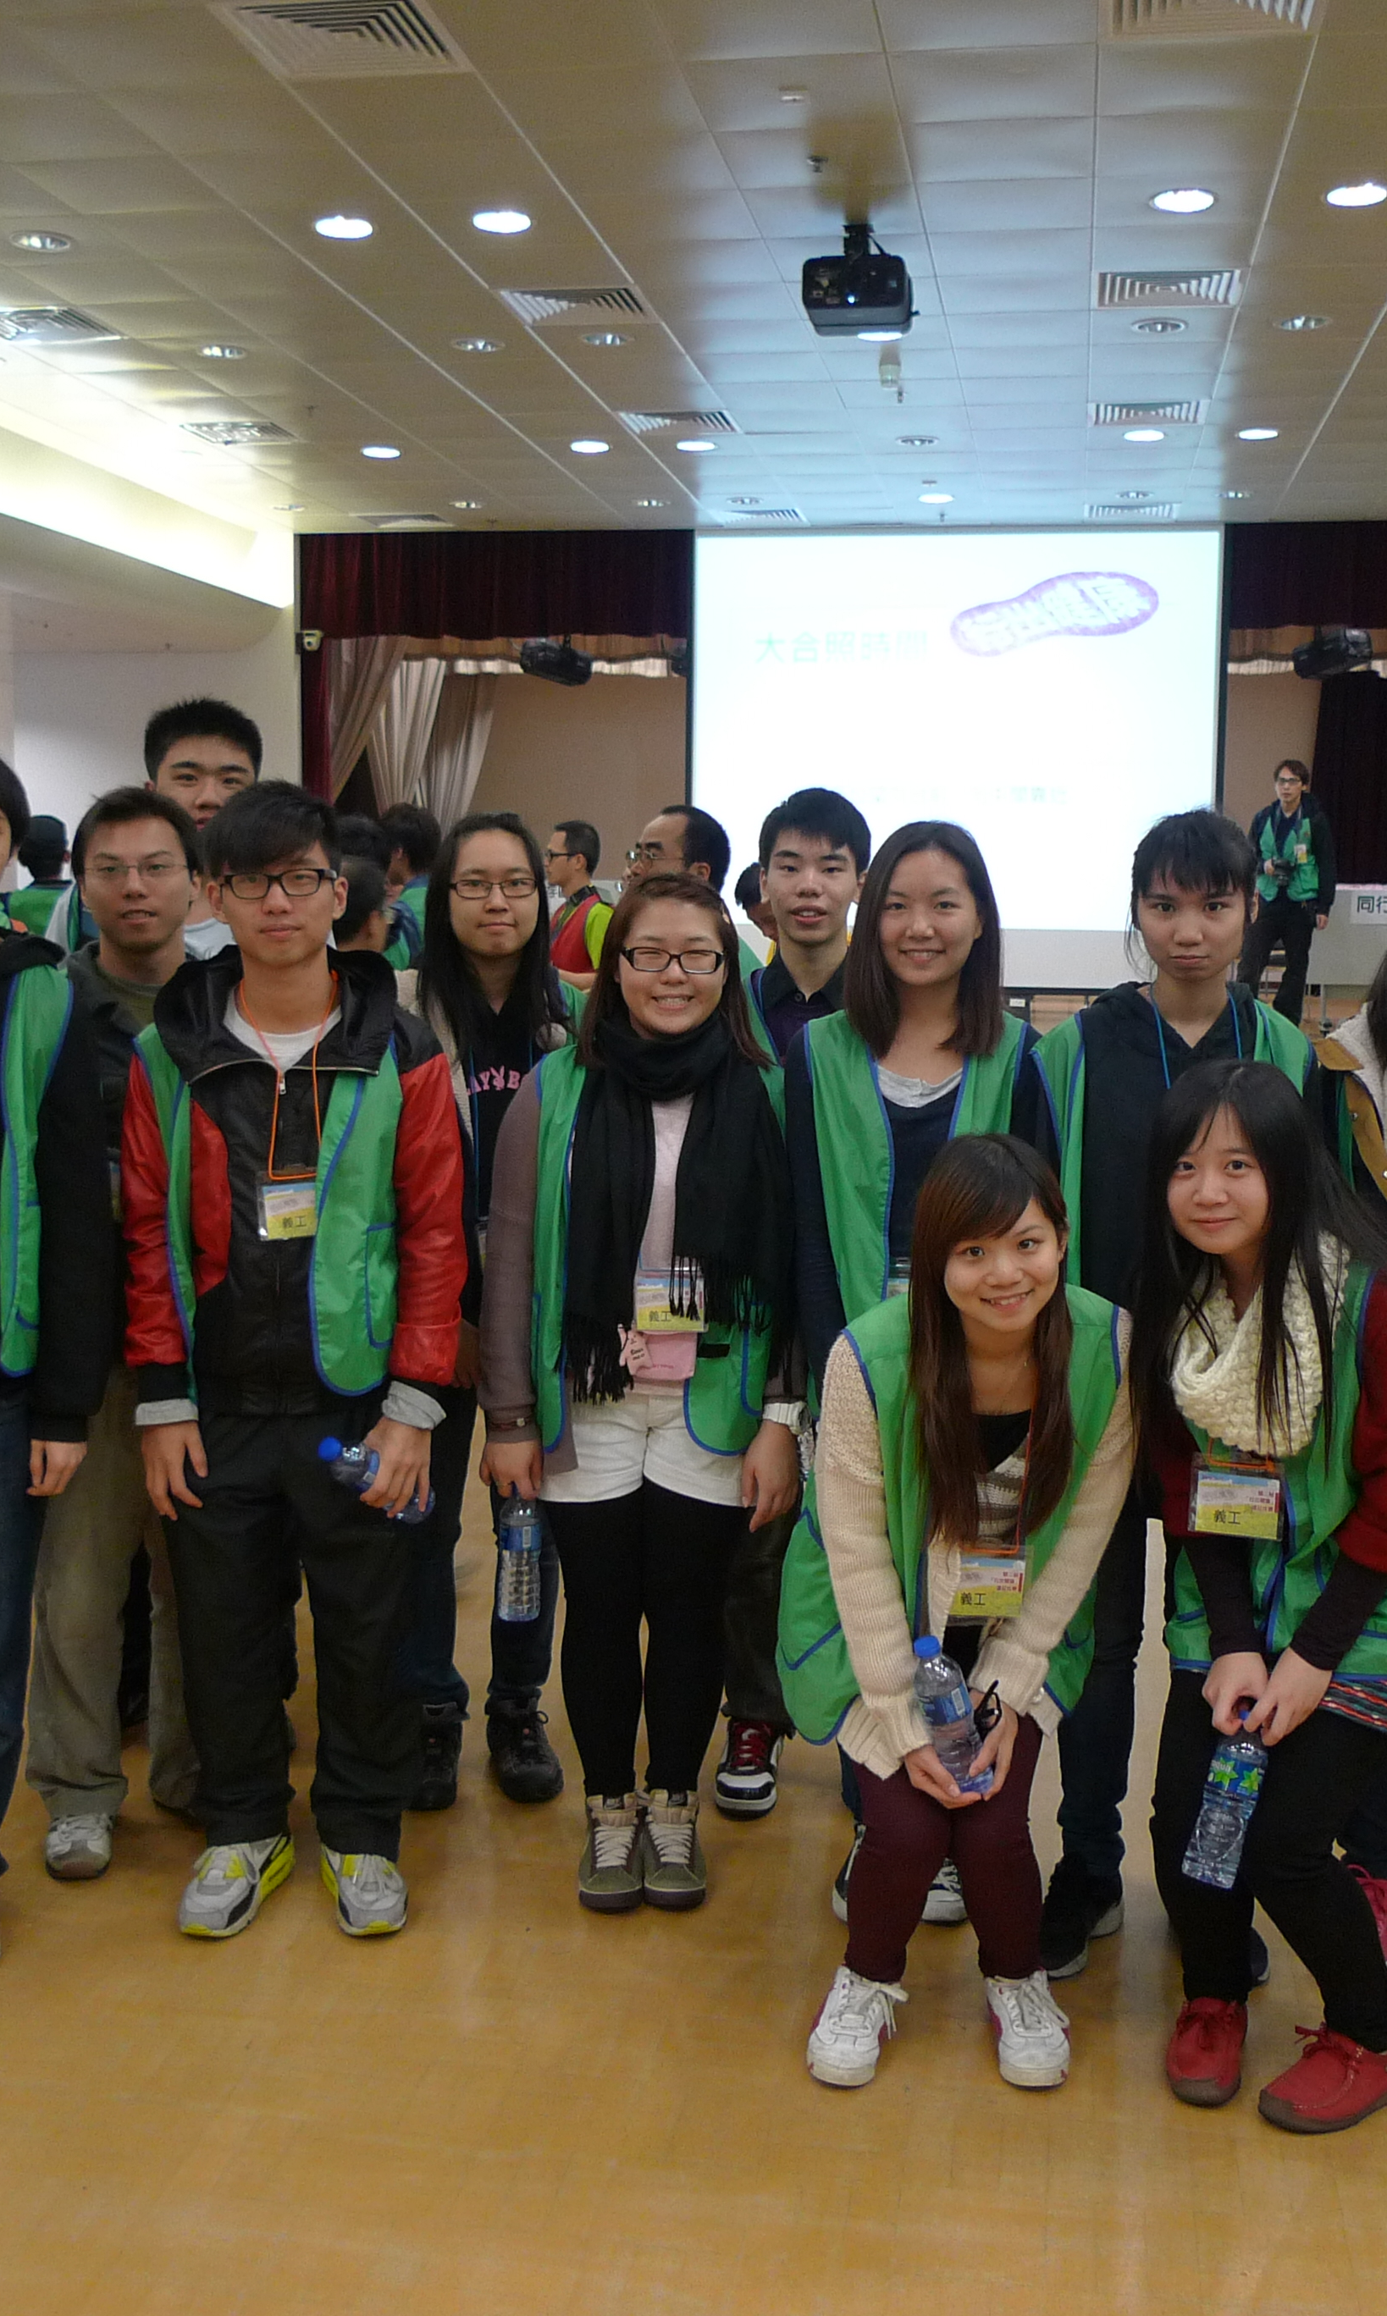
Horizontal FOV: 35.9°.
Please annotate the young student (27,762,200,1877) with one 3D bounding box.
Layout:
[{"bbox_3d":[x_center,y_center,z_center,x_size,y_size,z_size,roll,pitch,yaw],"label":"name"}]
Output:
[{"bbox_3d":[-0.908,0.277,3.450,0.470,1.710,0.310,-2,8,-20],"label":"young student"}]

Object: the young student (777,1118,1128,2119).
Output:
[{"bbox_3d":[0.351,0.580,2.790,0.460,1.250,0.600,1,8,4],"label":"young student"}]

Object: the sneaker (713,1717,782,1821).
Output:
[{"bbox_3d":[0.098,1.017,3.713,0.107,0.130,0.290,1,8,4],"label":"sneaker"}]

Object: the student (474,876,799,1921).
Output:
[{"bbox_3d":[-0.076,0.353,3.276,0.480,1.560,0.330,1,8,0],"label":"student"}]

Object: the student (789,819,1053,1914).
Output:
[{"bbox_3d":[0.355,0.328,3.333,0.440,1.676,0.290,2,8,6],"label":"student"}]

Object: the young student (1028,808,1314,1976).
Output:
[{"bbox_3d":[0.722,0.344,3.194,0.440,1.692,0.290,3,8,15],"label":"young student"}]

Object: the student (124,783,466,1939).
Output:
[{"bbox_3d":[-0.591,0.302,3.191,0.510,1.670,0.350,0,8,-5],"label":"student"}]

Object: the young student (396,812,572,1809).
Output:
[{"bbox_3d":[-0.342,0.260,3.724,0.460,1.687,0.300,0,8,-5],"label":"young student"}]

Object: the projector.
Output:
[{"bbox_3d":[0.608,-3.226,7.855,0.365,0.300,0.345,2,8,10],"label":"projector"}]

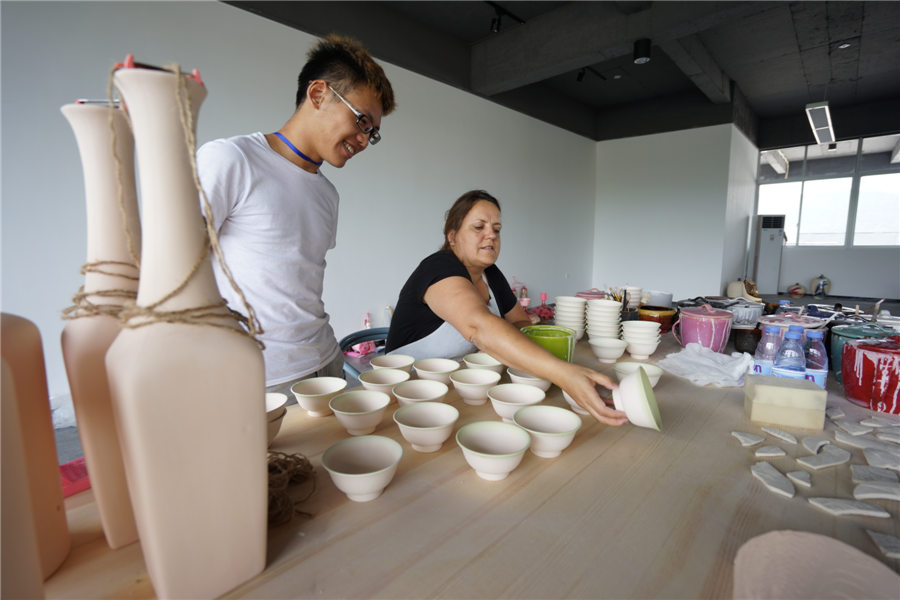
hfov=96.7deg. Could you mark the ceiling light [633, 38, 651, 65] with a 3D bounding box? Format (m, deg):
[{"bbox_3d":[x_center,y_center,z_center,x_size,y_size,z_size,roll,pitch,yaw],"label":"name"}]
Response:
[{"bbox_3d":[1.824,-2.345,3.800,0.142,0.182,0.142,0,8,0],"label":"ceiling light"}]

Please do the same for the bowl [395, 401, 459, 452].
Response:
[{"bbox_3d":[-0.044,0.249,0.767,0.124,0.060,0.124,0,8,0],"label":"bowl"}]

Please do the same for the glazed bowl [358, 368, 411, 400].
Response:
[{"bbox_3d":[-0.164,0.224,1.012,0.126,0.062,0.126,-1,8,0],"label":"glazed bowl"}]

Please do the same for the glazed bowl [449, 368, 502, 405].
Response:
[{"bbox_3d":[0.064,0.223,0.998,0.126,0.062,0.126,-1,8,0],"label":"glazed bowl"}]

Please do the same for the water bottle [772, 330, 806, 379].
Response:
[{"bbox_3d":[0.841,0.169,0.993,0.063,0.182,0.063,-1,8,0],"label":"water bottle"}]

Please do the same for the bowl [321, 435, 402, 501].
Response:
[{"bbox_3d":[-0.134,0.270,0.627,0.124,0.060,0.124,0,8,0],"label":"bowl"}]

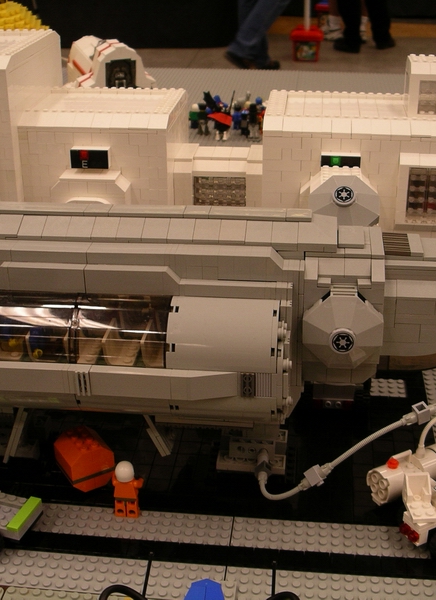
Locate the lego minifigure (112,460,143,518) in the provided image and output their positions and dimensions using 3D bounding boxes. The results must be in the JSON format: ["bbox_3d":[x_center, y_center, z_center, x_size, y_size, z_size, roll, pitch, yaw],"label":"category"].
[{"bbox_3d":[-0.061,0.126,0.572,0.024,0.043,0.015,2,25,6],"label":"lego minifigure"}]

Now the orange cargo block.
[{"bbox_3d":[-0.095,0.112,0.606,0.032,0.034,0.032,-16,29,-30],"label":"orange cargo block"}]

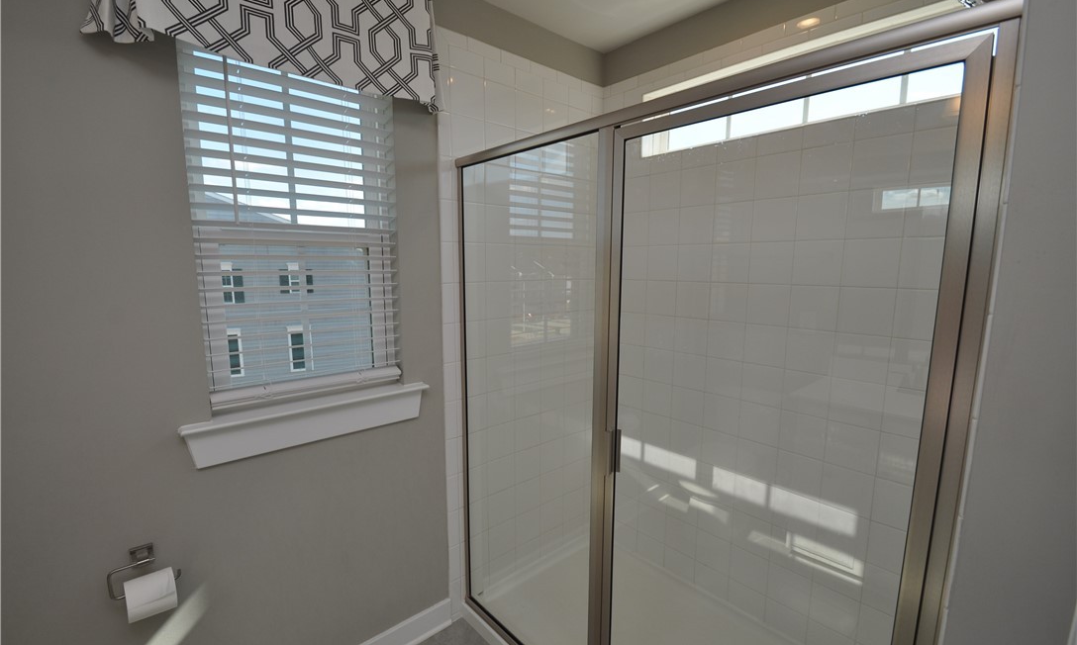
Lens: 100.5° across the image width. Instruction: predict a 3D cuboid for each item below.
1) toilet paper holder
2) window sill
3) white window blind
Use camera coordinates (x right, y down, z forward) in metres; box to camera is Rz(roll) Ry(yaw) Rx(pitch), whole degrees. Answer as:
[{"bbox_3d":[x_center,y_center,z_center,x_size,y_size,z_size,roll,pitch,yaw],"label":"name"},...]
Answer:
[{"bbox_3d":[-1.042,0.654,1.188,0.138,0.089,0.073,-6,10,-40],"label":"toilet paper holder"},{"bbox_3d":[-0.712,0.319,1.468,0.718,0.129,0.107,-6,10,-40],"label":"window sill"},{"bbox_3d":[-0.748,-0.269,1.440,0.573,1.036,0.100,-6,10,-40],"label":"white window blind"}]

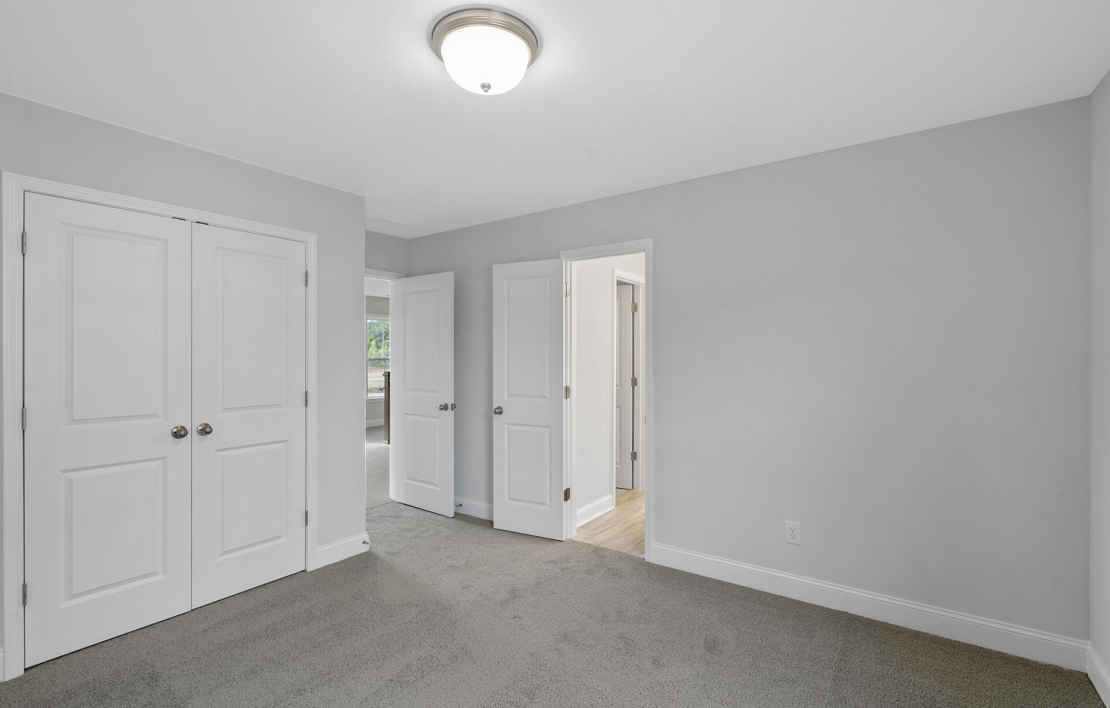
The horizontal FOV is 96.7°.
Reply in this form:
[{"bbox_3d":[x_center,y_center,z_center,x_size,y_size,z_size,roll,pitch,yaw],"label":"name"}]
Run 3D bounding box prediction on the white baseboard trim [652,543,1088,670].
[{"bbox_3d":[1.450,1.288,2.652,1.974,0.134,0.018,0,0,35],"label":"white baseboard trim"}]

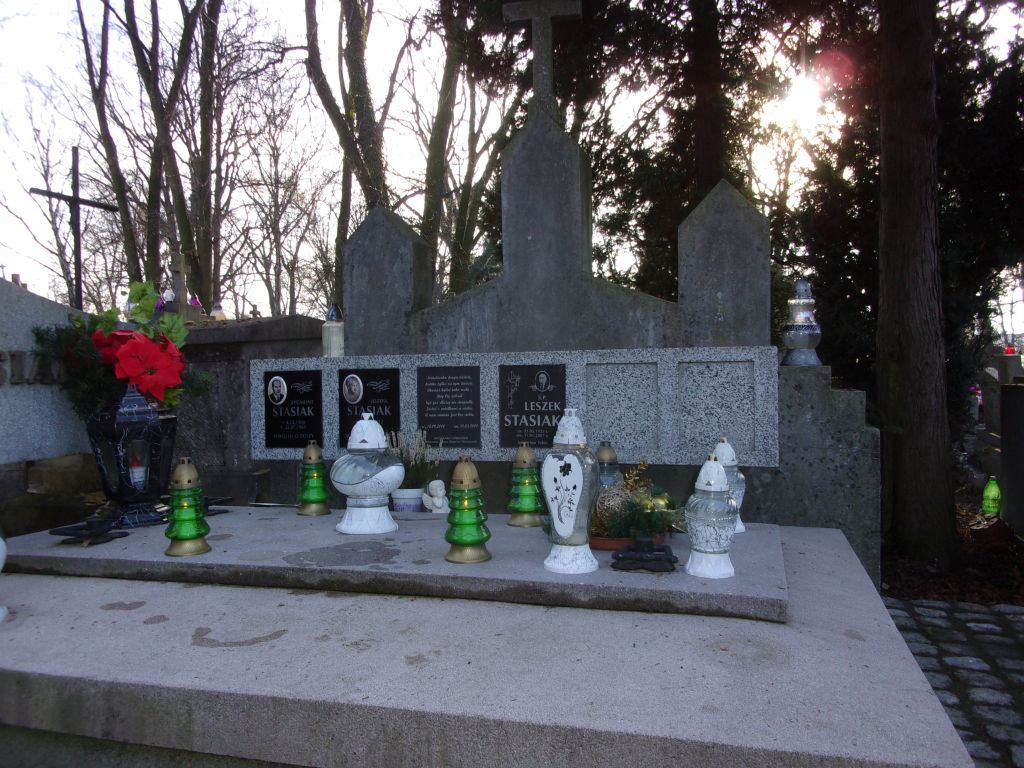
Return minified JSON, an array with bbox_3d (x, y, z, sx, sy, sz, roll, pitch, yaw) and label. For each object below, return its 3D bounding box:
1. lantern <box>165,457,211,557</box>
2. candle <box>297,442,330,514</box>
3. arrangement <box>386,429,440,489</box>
[{"bbox_3d":[-0.924,0.344,2.363,0.125,0.274,0.125,-1,-1,-21],"label":"lantern"},{"bbox_3d":[-0.697,0.328,2.916,0.119,0.257,0.119,-1,-1,17],"label":"candle"},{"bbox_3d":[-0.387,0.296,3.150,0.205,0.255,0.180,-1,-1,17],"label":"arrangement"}]

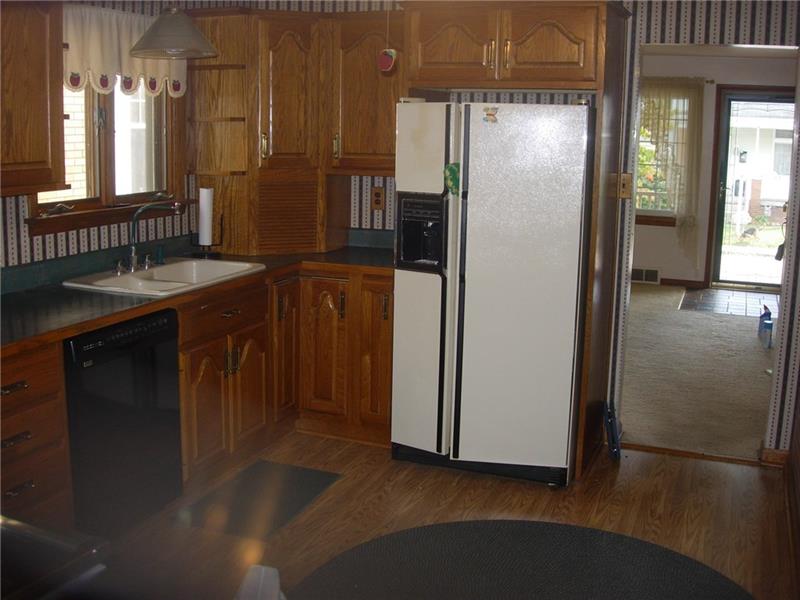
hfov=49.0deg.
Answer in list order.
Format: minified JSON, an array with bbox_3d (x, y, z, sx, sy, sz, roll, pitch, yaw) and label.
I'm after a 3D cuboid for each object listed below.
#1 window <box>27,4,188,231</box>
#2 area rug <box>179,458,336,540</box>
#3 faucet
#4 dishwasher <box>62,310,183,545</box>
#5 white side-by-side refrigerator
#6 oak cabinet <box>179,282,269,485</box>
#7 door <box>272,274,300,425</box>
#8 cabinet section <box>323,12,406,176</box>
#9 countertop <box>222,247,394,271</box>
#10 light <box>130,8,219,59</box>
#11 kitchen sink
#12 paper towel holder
[{"bbox_3d":[-1.321,-0.846,4.114,0.118,0.985,1.152,5,12,21],"label":"window"},{"bbox_3d":[-0.611,0.848,3.836,0.453,0.010,0.709,5,12,21],"label":"area rug"},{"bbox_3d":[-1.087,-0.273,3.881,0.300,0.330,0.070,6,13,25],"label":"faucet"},{"bbox_3d":[-1.311,0.476,3.479,0.601,0.847,0.625,5,12,21],"label":"dishwasher"},{"bbox_3d":[0.482,-0.074,4.176,0.845,1.700,0.710,5,13,20],"label":"white side-by-side refrigerator"},{"bbox_3d":[-1.062,0.357,4.089,0.601,0.837,0.724,5,12,21],"label":"oak cabinet"},{"bbox_3d":[-0.559,0.247,4.364,0.024,0.715,0.260,6,13,23],"label":"door"},{"bbox_3d":[-0.136,-1.020,4.333,0.460,0.760,0.030,6,13,25],"label":"cabinet section"},{"bbox_3d":[-0.365,-0.224,4.614,1.040,0.040,0.630,6,13,25],"label":"countertop"},{"bbox_3d":[-0.959,-1.129,3.720,0.360,0.215,0.360,6,13,25],"label":"light"},{"bbox_3d":[-1.044,-0.032,4.073,0.547,0.187,0.847,5,12,21],"label":"kitchen sink"},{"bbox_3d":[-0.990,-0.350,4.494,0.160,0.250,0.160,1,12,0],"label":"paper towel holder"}]

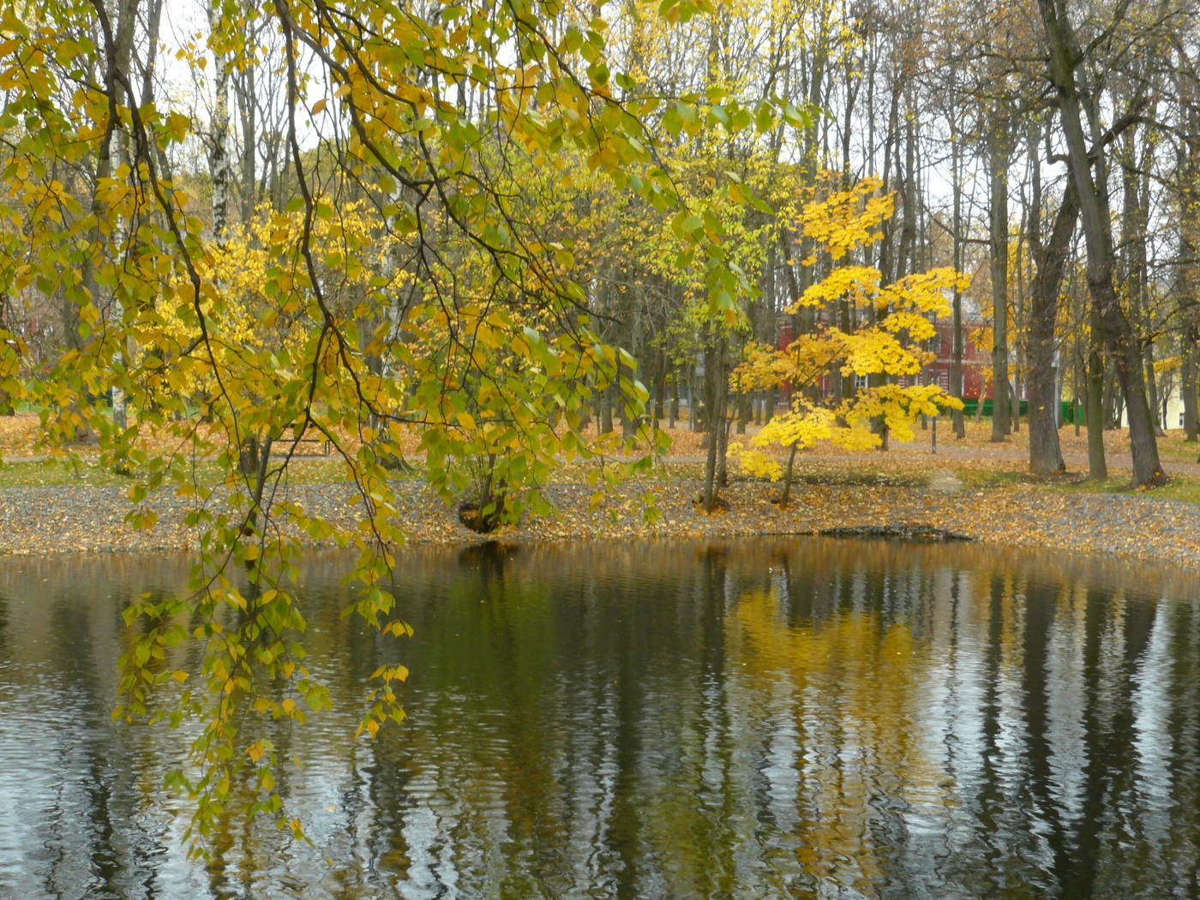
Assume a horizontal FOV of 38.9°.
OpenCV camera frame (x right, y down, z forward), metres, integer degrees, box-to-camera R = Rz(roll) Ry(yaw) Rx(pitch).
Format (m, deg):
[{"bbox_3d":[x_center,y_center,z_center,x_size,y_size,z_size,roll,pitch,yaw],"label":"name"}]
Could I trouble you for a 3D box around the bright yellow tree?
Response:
[{"bbox_3d":[4.360,-1.920,30.000,4.100,5.700,3.800,0,1,0],"label":"bright yellow tree"}]

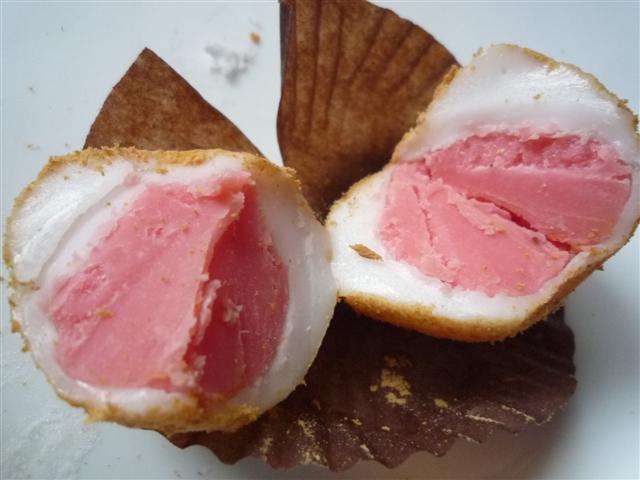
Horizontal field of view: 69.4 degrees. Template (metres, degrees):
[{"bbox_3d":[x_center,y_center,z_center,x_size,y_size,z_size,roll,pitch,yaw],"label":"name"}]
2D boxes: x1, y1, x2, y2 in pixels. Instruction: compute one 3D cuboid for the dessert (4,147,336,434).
[{"bbox_3d":[-0.026,0.010,0.090,0.054,0.039,0.046,-8,55,-6],"label":"dessert"}]

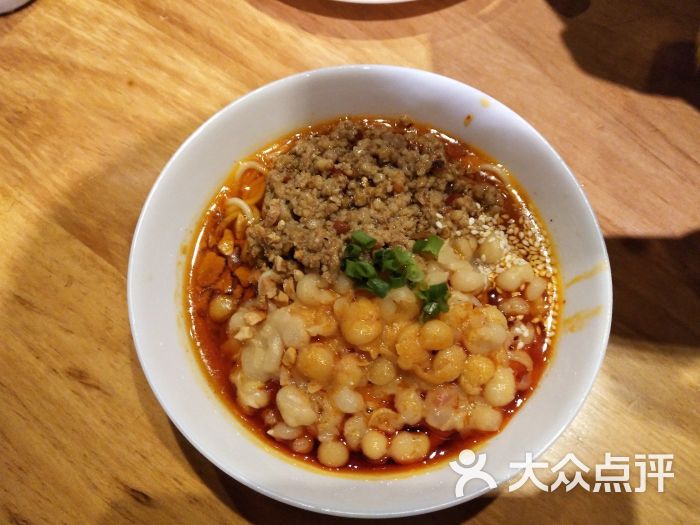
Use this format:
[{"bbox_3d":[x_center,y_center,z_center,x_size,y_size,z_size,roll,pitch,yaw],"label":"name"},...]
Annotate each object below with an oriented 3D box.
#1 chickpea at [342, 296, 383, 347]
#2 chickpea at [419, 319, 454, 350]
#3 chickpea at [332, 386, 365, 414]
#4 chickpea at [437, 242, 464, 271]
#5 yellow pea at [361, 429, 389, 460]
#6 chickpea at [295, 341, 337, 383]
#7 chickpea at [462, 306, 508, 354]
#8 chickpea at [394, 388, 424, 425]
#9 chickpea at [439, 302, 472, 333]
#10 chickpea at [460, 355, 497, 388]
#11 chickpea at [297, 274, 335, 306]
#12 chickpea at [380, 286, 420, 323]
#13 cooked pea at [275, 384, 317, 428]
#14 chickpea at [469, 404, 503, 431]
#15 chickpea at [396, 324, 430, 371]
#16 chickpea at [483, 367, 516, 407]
[{"bbox_3d":[0.005,0.025,0.223,0.017,0.015,0.019,0,68,-1],"label":"chickpea"},{"bbox_3d":[0.034,0.028,0.208,0.014,0.013,0.013,0,69,2],"label":"chickpea"},{"bbox_3d":[0.000,0.057,0.218,0.012,0.011,0.012,0,68,-1],"label":"chickpea"},{"bbox_3d":[0.042,-0.002,0.223,0.012,0.011,0.013,0,69,2],"label":"chickpea"},{"bbox_3d":[0.009,0.070,0.202,0.010,0.010,0.012,0,69,2],"label":"yellow pea"},{"bbox_3d":[-0.014,0.042,0.218,0.016,0.014,0.016,0,68,-1],"label":"chickpea"},{"bbox_3d":[0.058,0.029,0.226,0.019,0.015,0.020,0,68,-1],"label":"chickpea"},{"bbox_3d":[0.023,0.056,0.204,0.011,0.011,0.014,0,69,2],"label":"chickpea"},{"bbox_3d":[0.045,0.024,0.227,0.016,0.012,0.015,0,68,-1],"label":"chickpea"},{"bbox_3d":[0.054,0.046,0.220,0.015,0.012,0.015,0,68,-1],"label":"chickpea"},{"bbox_3d":[-0.014,0.012,0.219,0.016,0.012,0.013,0,69,2],"label":"chickpea"},{"bbox_3d":[0.022,0.018,0.227,0.016,0.014,0.016,0,68,-1],"label":"chickpea"},{"bbox_3d":[-0.019,0.053,0.195,0.012,0.011,0.017,-42,75,-15],"label":"cooked pea"},{"bbox_3d":[0.053,0.060,0.204,0.013,0.010,0.011,0,69,2],"label":"chickpea"},{"bbox_3d":[0.025,0.033,0.209,0.014,0.013,0.019,0,69,2],"label":"chickpea"},{"bbox_3d":[0.058,0.048,0.205,0.012,0.012,0.015,0,69,2],"label":"chickpea"}]

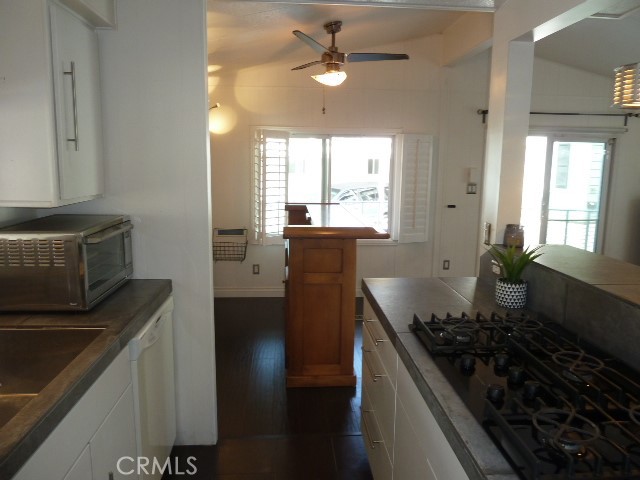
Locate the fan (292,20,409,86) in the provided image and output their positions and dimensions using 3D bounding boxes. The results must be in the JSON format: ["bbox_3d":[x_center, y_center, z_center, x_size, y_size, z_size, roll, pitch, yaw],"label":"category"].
[{"bbox_3d":[0.251,-1.562,3.900,1.040,0.523,1.200,0,10,-4],"label":"fan"}]

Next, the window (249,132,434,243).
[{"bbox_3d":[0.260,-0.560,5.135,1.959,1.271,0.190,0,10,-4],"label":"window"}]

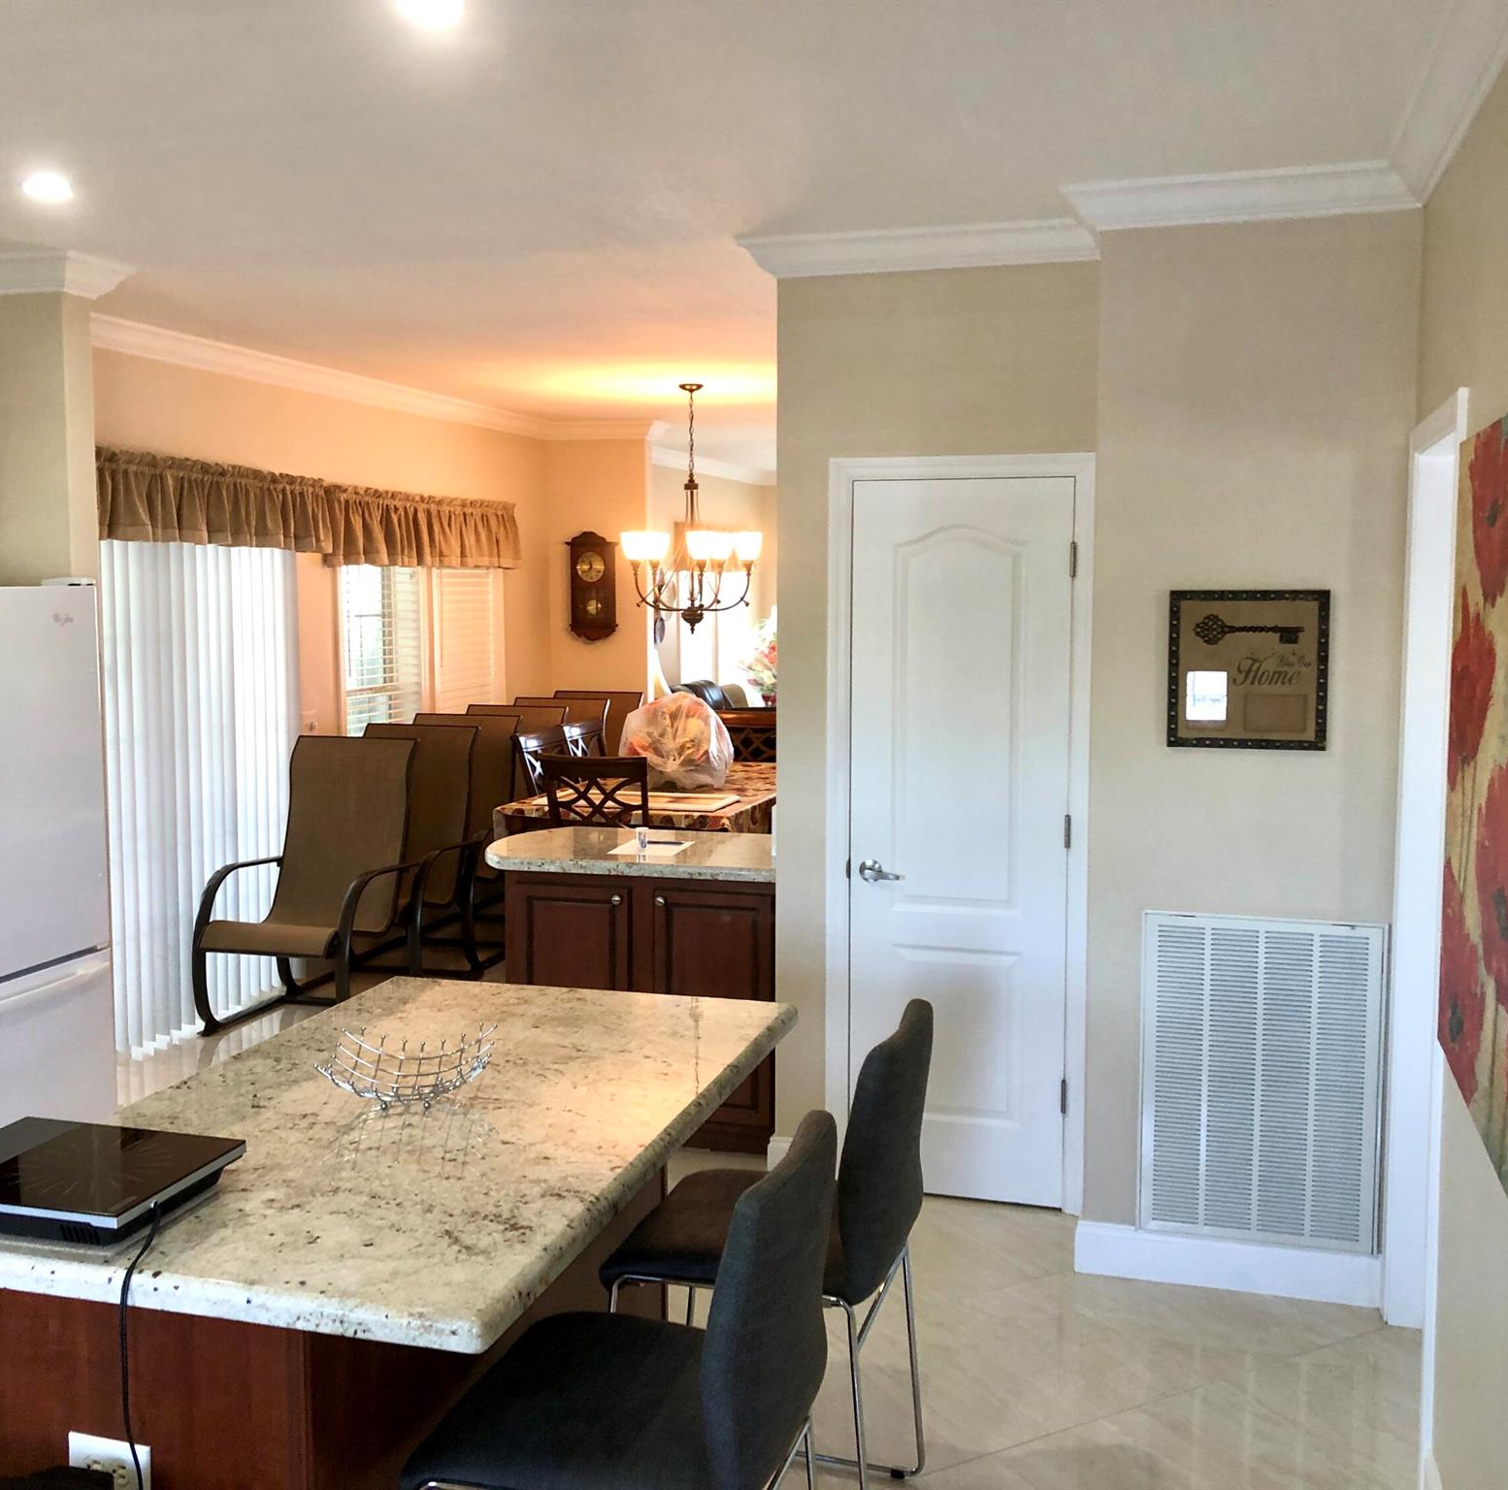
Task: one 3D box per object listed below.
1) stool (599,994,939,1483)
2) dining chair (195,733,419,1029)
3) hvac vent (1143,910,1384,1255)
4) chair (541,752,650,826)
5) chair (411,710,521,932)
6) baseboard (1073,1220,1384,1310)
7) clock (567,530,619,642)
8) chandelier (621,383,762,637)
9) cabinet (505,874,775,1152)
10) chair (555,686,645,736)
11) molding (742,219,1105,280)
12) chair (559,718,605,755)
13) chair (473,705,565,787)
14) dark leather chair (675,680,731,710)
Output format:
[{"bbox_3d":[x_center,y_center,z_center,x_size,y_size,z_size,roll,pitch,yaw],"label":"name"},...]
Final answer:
[{"bbox_3d":[0.038,0.983,3.007,0.500,0.990,0.470,1,6,16],"label":"stool"},{"bbox_3d":[-1.751,0.561,6.424,0.650,1.110,0.730,2,6,19],"label":"dining chair"},{"bbox_3d":[1.236,0.831,3.934,0.573,0.820,0.030,1,6,16],"label":"hvac vent"},{"bbox_3d":[-0.576,0.548,6.898,0.470,1.040,0.560,2,6,17],"label":"chair"},{"bbox_3d":[-1.456,0.443,7.561,0.670,1.100,0.790,1,6,16],"label":"chair"},{"bbox_3d":[1.171,1.287,3.996,0.723,0.138,0.017,2,6,17],"label":"baseboard"},{"bbox_3d":[-0.957,-0.940,9.477,0.315,0.650,0.100,2,6,17],"label":"clock"},{"bbox_3d":[-0.315,-1.123,7.699,0.695,1.193,0.695,0,6,0],"label":"chandelier"},{"bbox_3d":[-0.256,0.805,5.228,0.914,0.870,0.610,1,6,16],"label":"cabinet"},{"bbox_3d":[-1.001,0.283,9.234,0.640,1.110,0.740,2,6,17],"label":"chair"},{"bbox_3d":[0.440,-1.331,4.337,0.966,0.083,0.083,1,6,16],"label":"molding"},{"bbox_3d":[-0.696,0.406,8.288,0.550,1.010,0.480,1,6,16],"label":"chair"},{"bbox_3d":[-1.305,0.396,8.099,0.640,1.110,0.740,2,6,17],"label":"chair"},{"bbox_3d":[-0.276,0.133,11.004,0.700,1.060,0.650,4,7,36],"label":"dark leather chair"}]

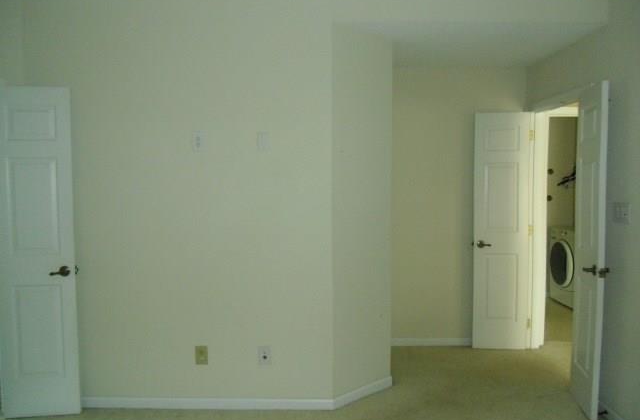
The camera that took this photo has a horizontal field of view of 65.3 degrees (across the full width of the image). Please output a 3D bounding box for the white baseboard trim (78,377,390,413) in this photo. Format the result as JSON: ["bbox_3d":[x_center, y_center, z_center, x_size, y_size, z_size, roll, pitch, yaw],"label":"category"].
[{"bbox_3d":[-0.582,1.238,3.416,2.177,0.072,0.403,0,3,2],"label":"white baseboard trim"}]

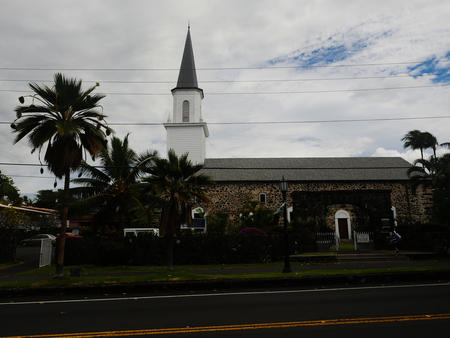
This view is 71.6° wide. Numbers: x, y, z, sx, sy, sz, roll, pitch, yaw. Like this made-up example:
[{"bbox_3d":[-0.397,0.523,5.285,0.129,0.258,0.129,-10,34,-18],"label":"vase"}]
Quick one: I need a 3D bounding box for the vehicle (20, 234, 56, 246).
[{"bbox_3d":[-20.700,7.870,34.646,4.400,1.450,1.800,1,-11,-6],"label":"vehicle"}]

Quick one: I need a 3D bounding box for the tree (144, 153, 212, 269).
[{"bbox_3d":[-2.050,1.669,13.726,3.000,5.080,3.000,0,-10,0],"label":"tree"}]

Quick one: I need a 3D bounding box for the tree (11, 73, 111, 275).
[{"bbox_3d":[-6.750,-0.072,12.726,4.100,8.220,4.000,0,-10,0],"label":"tree"}]

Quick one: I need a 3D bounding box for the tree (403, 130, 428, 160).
[{"bbox_3d":[35.700,2.015,58.614,5.000,19.400,5.000,0,-10,0],"label":"tree"}]

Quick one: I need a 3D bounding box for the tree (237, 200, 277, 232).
[{"bbox_3d":[2.000,3.571,19.679,2.700,3.150,2.500,0,-10,0],"label":"tree"}]

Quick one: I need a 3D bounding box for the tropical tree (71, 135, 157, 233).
[{"bbox_3d":[-7.500,1.467,21.086,5.800,7.800,5.600,0,-10,0],"label":"tropical tree"}]

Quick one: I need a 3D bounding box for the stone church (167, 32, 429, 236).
[{"bbox_3d":[8.750,-6.541,49.216,36.600,34.400,15.200,0,-10,0],"label":"stone church"}]

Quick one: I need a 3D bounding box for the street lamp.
[{"bbox_3d":[2.500,2.167,12.515,0.460,3.800,0.460,0,-10,0],"label":"street lamp"}]

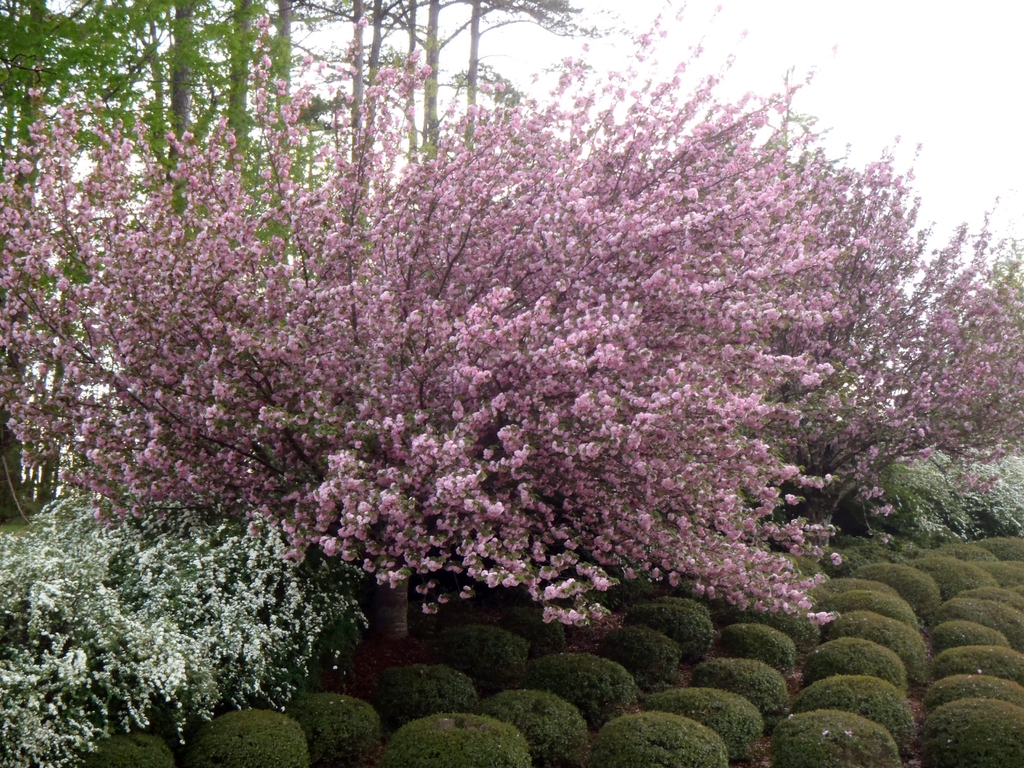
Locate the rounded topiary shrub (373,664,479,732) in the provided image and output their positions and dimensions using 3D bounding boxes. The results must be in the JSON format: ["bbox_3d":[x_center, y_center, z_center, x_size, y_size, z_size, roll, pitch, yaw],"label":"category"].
[{"bbox_3d":[-0.654,2.373,17.550,0.799,0.463,0.799,0,1,0],"label":"rounded topiary shrub"}]

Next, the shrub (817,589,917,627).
[{"bbox_3d":[3.211,2.151,20.888,0.924,0.570,0.924,0,-2,0],"label":"shrub"}]

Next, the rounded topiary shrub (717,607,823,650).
[{"bbox_3d":[2.362,2.250,20.988,0.892,0.560,0.892,0,-2,0],"label":"rounded topiary shrub"}]

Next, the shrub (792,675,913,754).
[{"bbox_3d":[2.497,2.393,16.920,0.880,0.510,0.880,0,1,0],"label":"shrub"}]

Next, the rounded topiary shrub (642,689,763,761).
[{"bbox_3d":[1.375,2.438,16.605,0.856,0.480,0.856,0,1,0],"label":"rounded topiary shrub"}]

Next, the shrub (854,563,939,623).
[{"bbox_3d":[3.778,2.046,22.687,0.915,0.580,0.915,0,-2,0],"label":"shrub"}]

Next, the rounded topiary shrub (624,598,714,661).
[{"bbox_3d":[1.407,2.158,20.610,0.804,0.466,0.804,0,1,0],"label":"rounded topiary shrub"}]

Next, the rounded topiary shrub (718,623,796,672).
[{"bbox_3d":[2.126,2.266,19.980,0.675,0.385,0.675,0,1,0],"label":"rounded topiary shrub"}]

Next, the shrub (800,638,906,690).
[{"bbox_3d":[2.765,2.282,18.630,0.840,0.470,0.840,0,1,0],"label":"shrub"}]

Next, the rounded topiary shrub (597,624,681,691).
[{"bbox_3d":[1.164,2.463,20.888,0.761,0.560,0.761,0,-2,0],"label":"rounded topiary shrub"}]

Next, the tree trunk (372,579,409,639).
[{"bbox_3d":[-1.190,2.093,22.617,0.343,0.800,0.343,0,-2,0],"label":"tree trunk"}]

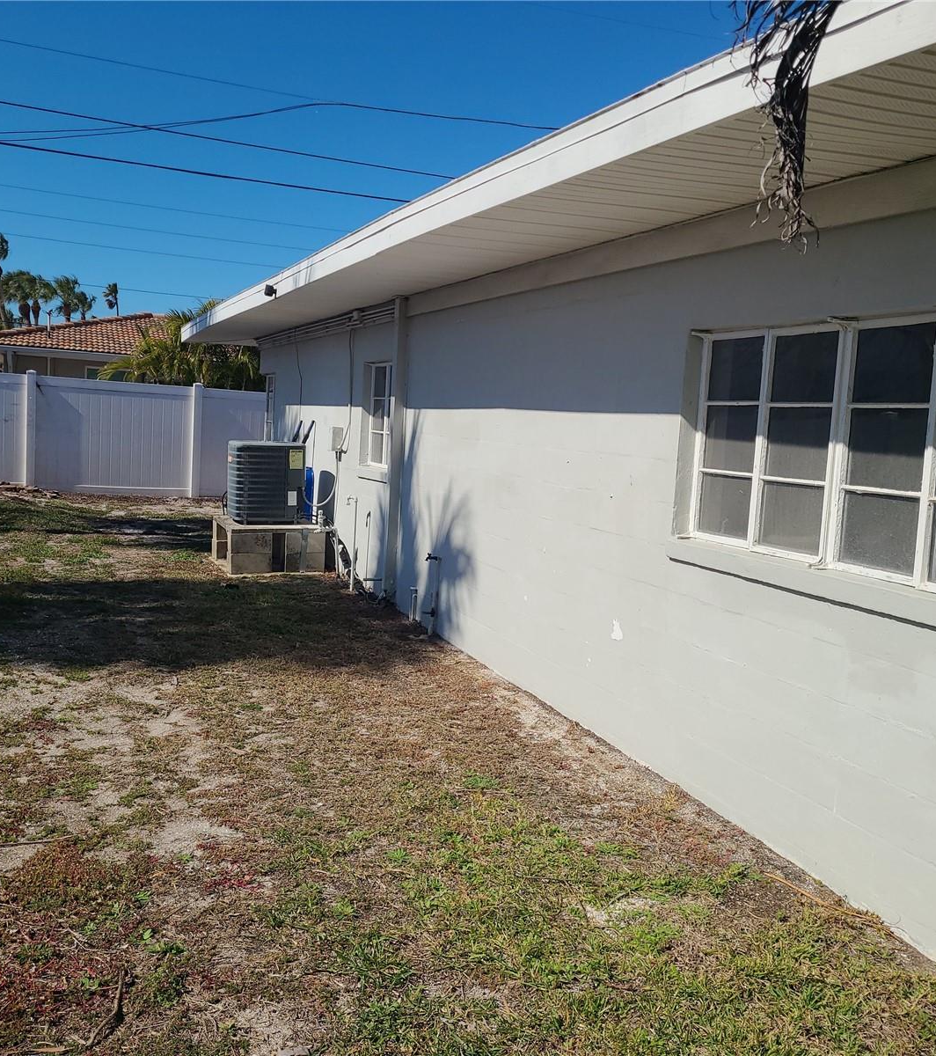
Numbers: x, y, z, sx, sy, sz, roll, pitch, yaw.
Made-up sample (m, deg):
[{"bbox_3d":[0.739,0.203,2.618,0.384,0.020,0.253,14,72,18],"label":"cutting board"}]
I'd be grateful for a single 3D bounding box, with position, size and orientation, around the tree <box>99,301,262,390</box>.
[{"bbox_3d":[-5.503,-2.680,20.683,3.200,3.556,3.200,1,6,-23],"label":"tree"}]

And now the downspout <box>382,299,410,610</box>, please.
[{"bbox_3d":[-0.578,-0.597,8.349,0.080,2.440,0.100,1,6,-23],"label":"downspout"}]

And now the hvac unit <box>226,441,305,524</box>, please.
[{"bbox_3d":[-2.025,-0.465,10.601,0.675,0.775,0.675,1,6,-23],"label":"hvac unit"}]

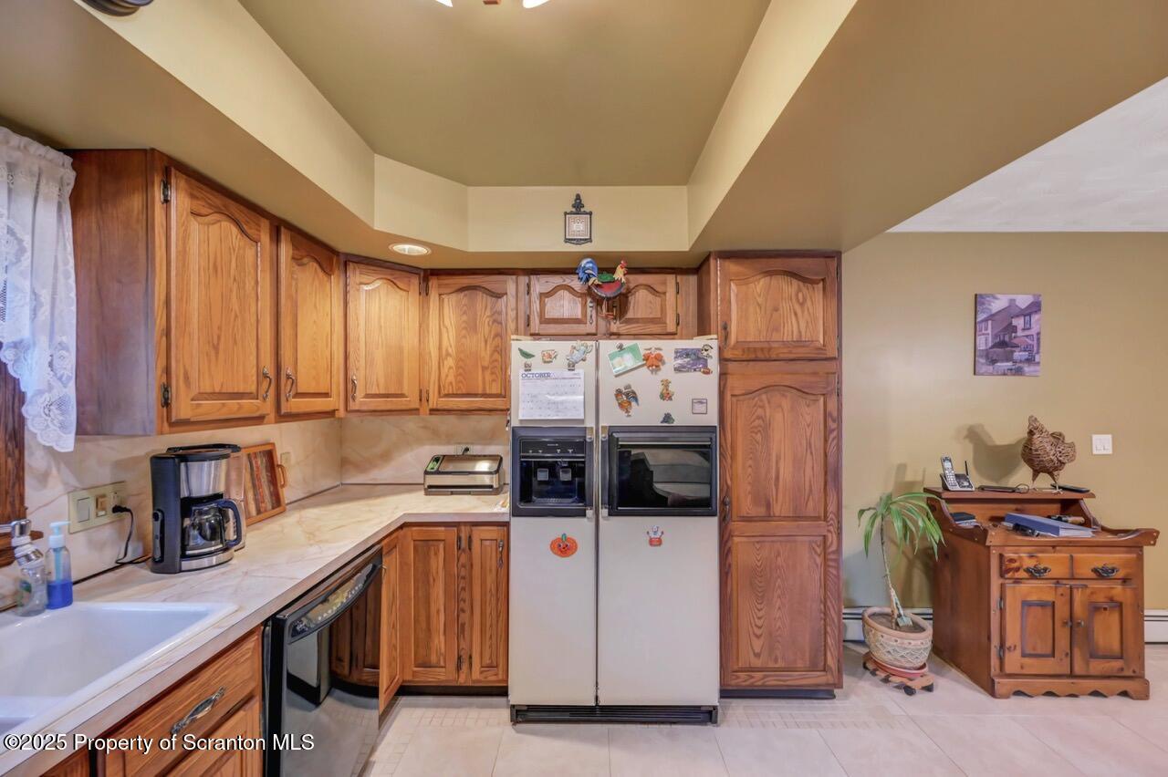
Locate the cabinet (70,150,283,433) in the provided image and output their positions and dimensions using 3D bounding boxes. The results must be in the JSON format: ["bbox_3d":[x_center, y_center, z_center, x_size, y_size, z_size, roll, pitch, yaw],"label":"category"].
[{"bbox_3d":[-1.304,-0.259,1.466,0.313,0.757,0.527,0,0,0],"label":"cabinet"}]

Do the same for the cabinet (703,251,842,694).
[{"bbox_3d":[0.895,0.416,2.422,0.616,2.107,0.635,0,0,0],"label":"cabinet"}]

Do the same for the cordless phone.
[{"bbox_3d":[2.158,0.485,2.635,0.145,0.190,0.100,0,0,0],"label":"cordless phone"}]

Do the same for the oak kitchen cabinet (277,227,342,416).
[{"bbox_3d":[-1.282,-0.236,1.878,0.330,0.760,0.430,0,0,1],"label":"oak kitchen cabinet"}]

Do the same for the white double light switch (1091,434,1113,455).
[{"bbox_3d":[3.130,0.339,2.740,0.117,0.116,0.012,0,0,1],"label":"white double light switch"}]

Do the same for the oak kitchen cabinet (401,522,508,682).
[{"bbox_3d":[-0.610,1.021,2.428,0.526,0.798,0.615,0,0,0],"label":"oak kitchen cabinet"}]

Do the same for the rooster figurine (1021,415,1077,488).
[{"bbox_3d":[2.575,0.357,2.515,0.320,0.420,0.180,0,0,-21],"label":"rooster figurine"}]

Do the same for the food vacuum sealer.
[{"bbox_3d":[-0.660,0.481,2.560,0.410,0.187,0.210,0,0,0],"label":"food vacuum sealer"}]

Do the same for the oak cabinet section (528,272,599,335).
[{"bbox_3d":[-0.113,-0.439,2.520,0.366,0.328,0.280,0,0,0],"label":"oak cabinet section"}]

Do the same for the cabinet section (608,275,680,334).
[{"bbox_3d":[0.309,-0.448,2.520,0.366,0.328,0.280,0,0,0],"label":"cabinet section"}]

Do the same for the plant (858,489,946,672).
[{"bbox_3d":[1.660,0.985,2.380,0.400,0.900,0.400,0,0,1],"label":"plant"}]

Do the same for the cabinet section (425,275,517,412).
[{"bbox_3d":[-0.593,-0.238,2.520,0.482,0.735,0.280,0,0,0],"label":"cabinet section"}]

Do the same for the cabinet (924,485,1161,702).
[{"bbox_3d":[2.357,1.040,2.402,0.825,0.950,0.430,0,0,1],"label":"cabinet"}]

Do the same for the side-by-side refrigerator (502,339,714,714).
[{"bbox_3d":[0.140,0.652,2.315,0.910,1.735,0.730,0,0,1],"label":"side-by-side refrigerator"}]

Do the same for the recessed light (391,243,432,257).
[{"bbox_3d":[-0.774,-0.622,2.016,0.182,0.030,0.182,0,0,1],"label":"recessed light"}]

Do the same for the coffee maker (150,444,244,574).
[{"bbox_3d":[-1.268,0.387,1.510,0.245,0.377,0.200,0,0,0],"label":"coffee maker"}]

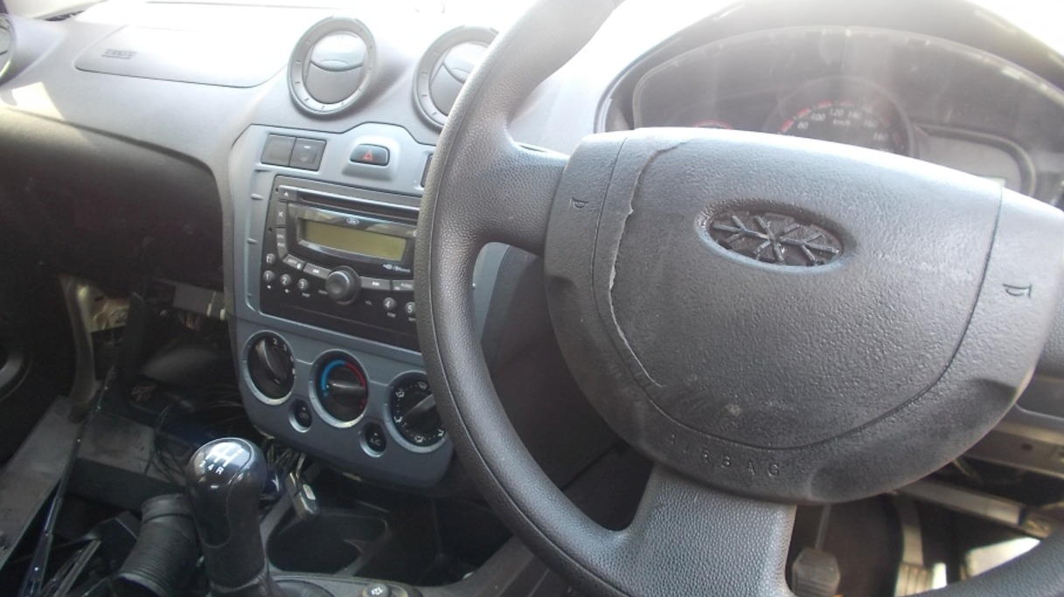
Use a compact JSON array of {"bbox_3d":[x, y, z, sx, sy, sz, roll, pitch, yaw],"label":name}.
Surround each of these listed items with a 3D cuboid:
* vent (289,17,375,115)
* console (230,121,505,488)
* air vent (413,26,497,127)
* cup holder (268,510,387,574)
[{"bbox_3d":[-0.158,-0.187,0.654,0.083,0.083,0.033,10,-4,21],"label":"vent"},{"bbox_3d":[-0.133,-0.004,0.651,0.255,0.272,0.075,12,12,25],"label":"console"},{"bbox_3d":[-0.049,-0.164,0.602,0.083,0.083,0.033,14,-2,29],"label":"air vent"},{"bbox_3d":[-0.180,0.225,0.708,0.083,0.055,0.080,12,26,25],"label":"cup holder"}]

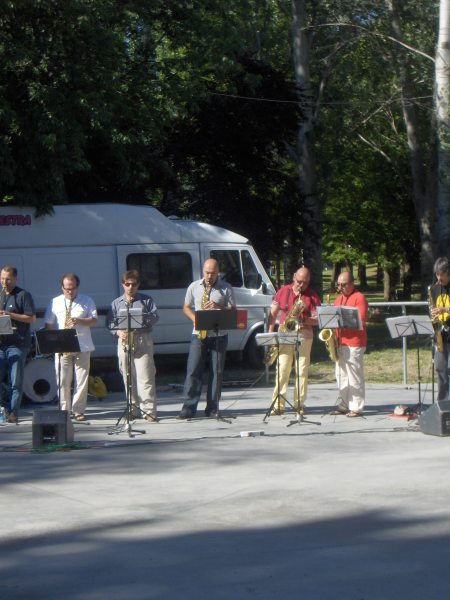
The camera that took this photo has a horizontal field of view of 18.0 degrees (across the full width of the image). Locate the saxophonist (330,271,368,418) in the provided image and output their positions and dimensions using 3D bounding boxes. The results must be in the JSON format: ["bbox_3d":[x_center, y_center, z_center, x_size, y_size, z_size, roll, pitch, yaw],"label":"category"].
[{"bbox_3d":[1.448,0.483,16.271,0.500,1.650,0.400,0,3,38],"label":"saxophonist"}]

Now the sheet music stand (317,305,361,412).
[{"bbox_3d":[1.255,0.691,15.650,0.520,1.230,0.450,0,1,19],"label":"sheet music stand"}]

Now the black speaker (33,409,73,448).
[{"bbox_3d":[-1.718,1.274,14.194,0.360,0.340,0.460,-1,2,3],"label":"black speaker"}]

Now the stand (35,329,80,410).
[{"bbox_3d":[-1.816,0.829,15.500,0.520,1.030,0.460,0,1,16],"label":"stand"}]

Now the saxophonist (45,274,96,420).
[{"bbox_3d":[-1.745,0.517,16.050,0.600,1.660,0.460,-1,1,13],"label":"saxophonist"}]

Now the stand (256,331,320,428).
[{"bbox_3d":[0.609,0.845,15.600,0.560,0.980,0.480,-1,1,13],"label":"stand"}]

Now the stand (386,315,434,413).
[{"bbox_3d":[2.130,0.736,16.230,0.530,1.120,0.450,-1,2,11],"label":"stand"}]

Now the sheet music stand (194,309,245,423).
[{"bbox_3d":[-0.062,0.727,16.028,0.540,1.240,0.480,-1,2,0],"label":"sheet music stand"}]

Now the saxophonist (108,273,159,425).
[{"bbox_3d":[-1.043,0.513,16.120,0.570,1.700,0.450,-1,2,-3],"label":"saxophonist"}]

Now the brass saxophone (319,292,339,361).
[{"bbox_3d":[1.165,0.301,15.850,0.200,0.750,0.280,0,11,37],"label":"brass saxophone"}]

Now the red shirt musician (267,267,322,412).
[{"bbox_3d":[0.789,0.467,16.370,0.560,1.700,0.450,-1,2,-5],"label":"red shirt musician"}]

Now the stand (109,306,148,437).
[{"bbox_3d":[-1.028,0.721,15.300,0.520,1.280,0.460,-1,1,3],"label":"stand"}]

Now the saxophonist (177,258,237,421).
[{"bbox_3d":[-0.208,0.426,15.950,0.610,1.780,0.480,-1,1,1],"label":"saxophonist"}]

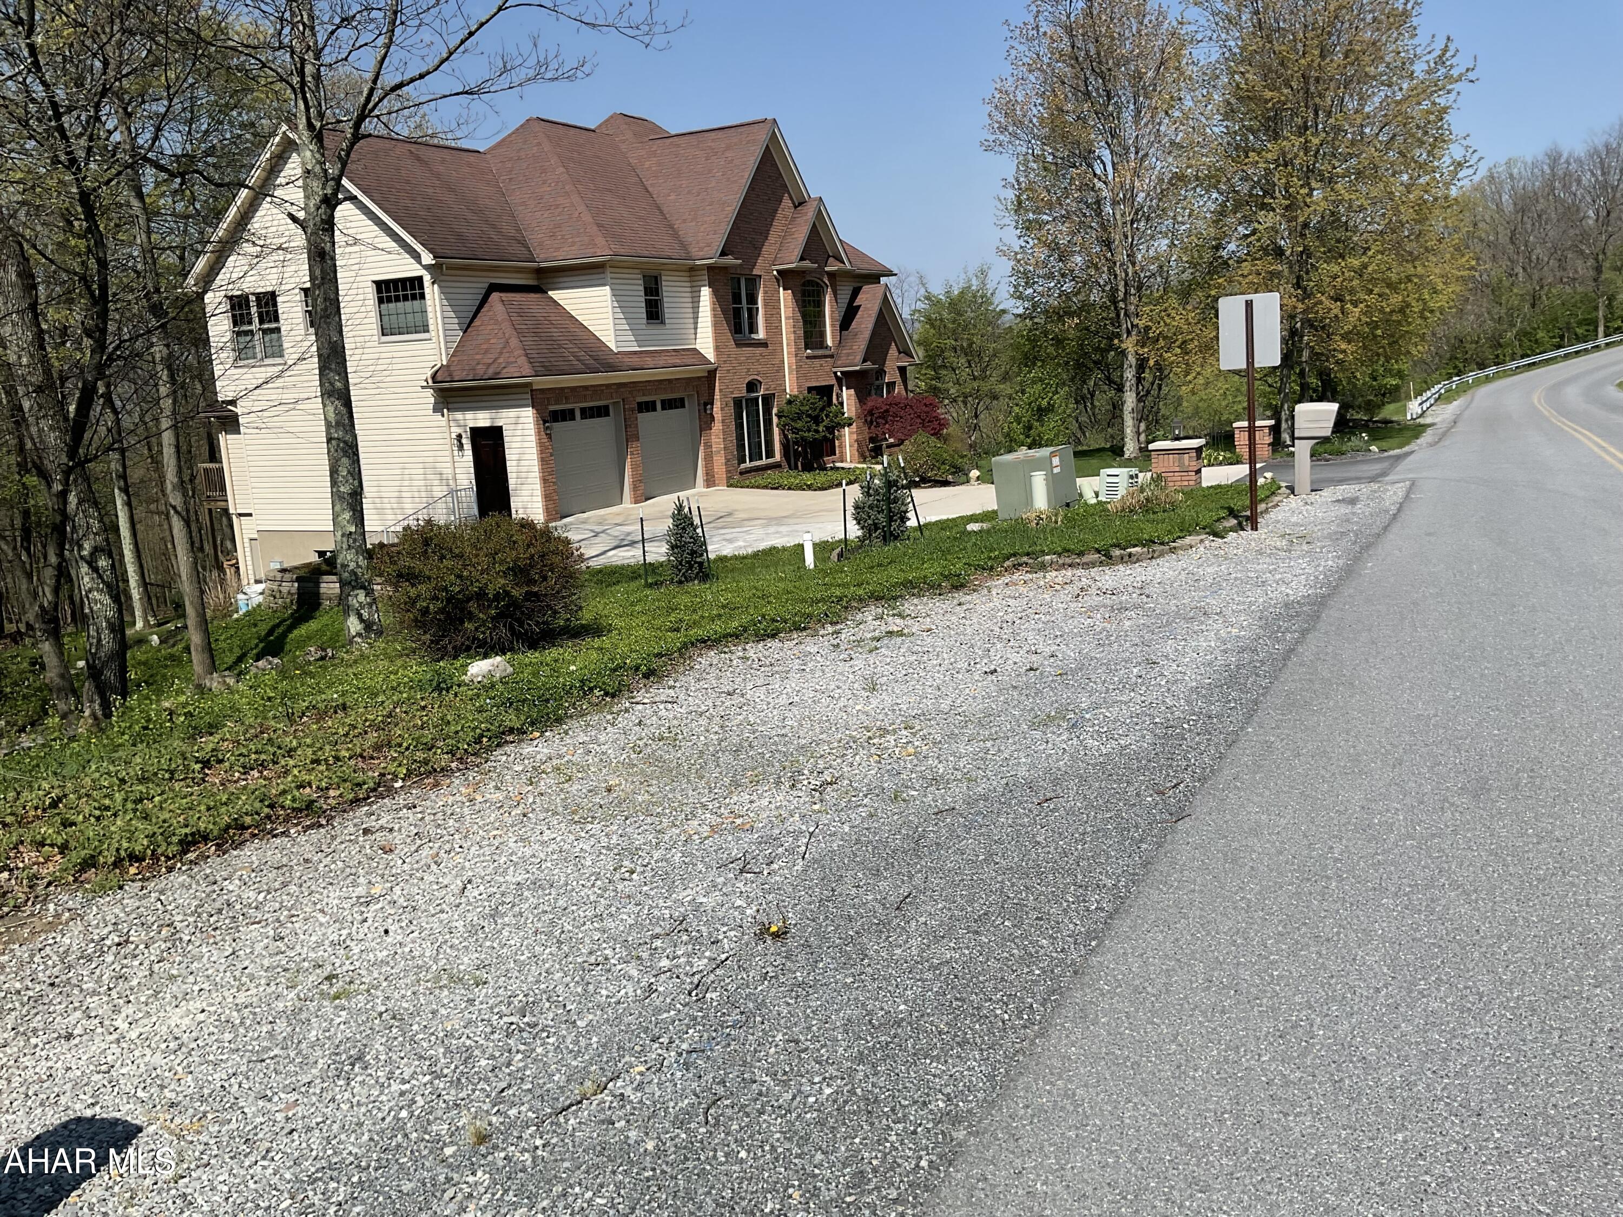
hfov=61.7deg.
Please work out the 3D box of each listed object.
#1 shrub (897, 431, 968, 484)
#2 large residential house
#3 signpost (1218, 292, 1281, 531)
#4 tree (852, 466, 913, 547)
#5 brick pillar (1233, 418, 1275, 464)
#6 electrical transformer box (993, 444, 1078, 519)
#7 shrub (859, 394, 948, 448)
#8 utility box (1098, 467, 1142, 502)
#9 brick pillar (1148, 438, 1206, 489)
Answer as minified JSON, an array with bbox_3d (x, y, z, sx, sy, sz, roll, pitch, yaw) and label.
[{"bbox_3d":[2.628,-3.280,29.400,1.450,1.080,1.450,-4,10,1],"label":"shrub"},{"bbox_3d":[-5.776,-8.052,38.238,12.028,11.834,19.109,1,12,26],"label":"large residential house"},{"bbox_3d":[4.609,-2.040,14.228,0.620,2.472,0.080,0,11,23],"label":"signpost"},{"bbox_3d":[0.830,-1.213,15.800,0.690,0.900,0.690,-4,10,1],"label":"tree"},{"bbox_3d":[8.459,-3.195,26.000,0.667,0.744,0.667,1,11,25],"label":"brick pillar"},{"bbox_3d":[3.050,-1.725,18.400,0.800,0.770,0.880,-4,9,30],"label":"electrical transformer box"},{"bbox_3d":[2.655,-5.262,39.000,2.300,1.700,2.400,-4,10,1],"label":"shrub"},{"bbox_3d":[4.409,-1.773,19.450,0.448,0.428,0.448,3,12,32],"label":"utility box"},{"bbox_3d":[5.363,-2.124,19.900,0.695,0.650,0.695,1,11,25],"label":"brick pillar"}]

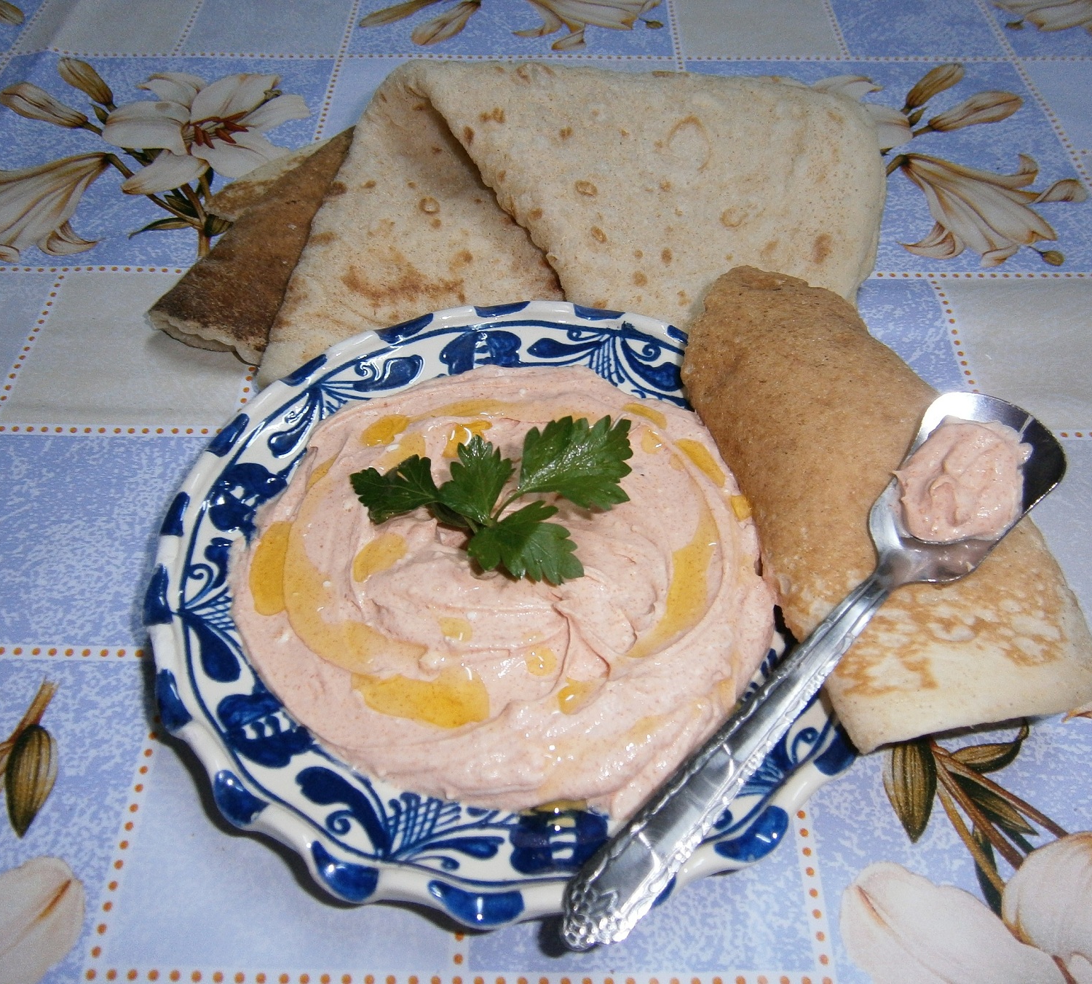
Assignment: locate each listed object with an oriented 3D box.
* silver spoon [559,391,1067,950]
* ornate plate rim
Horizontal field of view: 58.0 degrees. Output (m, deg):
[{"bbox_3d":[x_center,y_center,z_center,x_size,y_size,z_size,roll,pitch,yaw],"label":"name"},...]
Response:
[{"bbox_3d":[0.077,0.038,0.259,0.043,0.020,0.206,36,63,25],"label":"silver spoon"},{"bbox_3d":[-0.008,0.025,0.302,0.216,0.033,0.216,0,51,0],"label":"ornate plate rim"}]

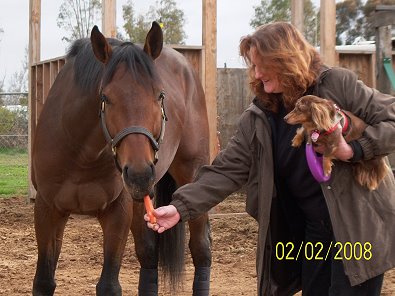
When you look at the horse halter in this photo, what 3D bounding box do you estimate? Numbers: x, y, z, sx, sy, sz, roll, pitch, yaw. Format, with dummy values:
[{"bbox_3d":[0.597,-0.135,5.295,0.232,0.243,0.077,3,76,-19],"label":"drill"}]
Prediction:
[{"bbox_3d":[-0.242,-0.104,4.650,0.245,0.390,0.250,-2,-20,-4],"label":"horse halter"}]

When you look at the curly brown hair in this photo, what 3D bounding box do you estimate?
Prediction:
[{"bbox_3d":[0.320,-0.299,4.500,0.280,0.300,0.240,-20,2,-12],"label":"curly brown hair"}]

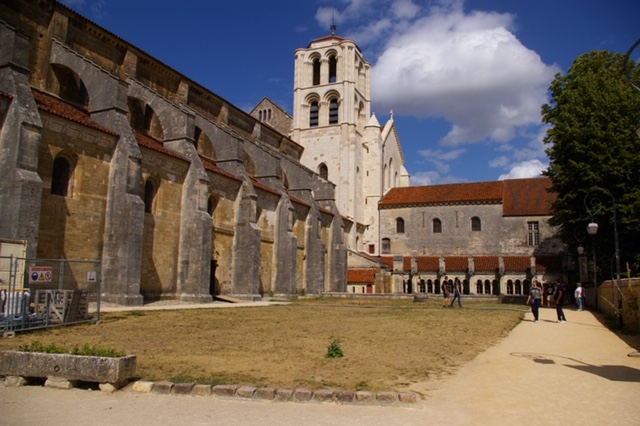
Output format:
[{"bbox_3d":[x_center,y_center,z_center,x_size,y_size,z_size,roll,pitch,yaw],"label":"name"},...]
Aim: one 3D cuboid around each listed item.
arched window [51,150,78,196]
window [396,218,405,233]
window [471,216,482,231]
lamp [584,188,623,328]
[{"bbox_3d":[-12.830,-1.902,24.051,0.420,2.270,1.380,-2,-9,23],"label":"arched window"},{"bbox_3d":[10.680,1.642,63.415,1.150,2.000,0.350,-2,-9,24],"label":"window"},{"bbox_3d":[19.568,1.355,59.980,1.250,1.850,0.400,-2,-9,23],"label":"window"},{"bbox_3d":[10.759,1.685,18.254,1.100,5.200,0.420,-2,-9,24],"label":"lamp"}]

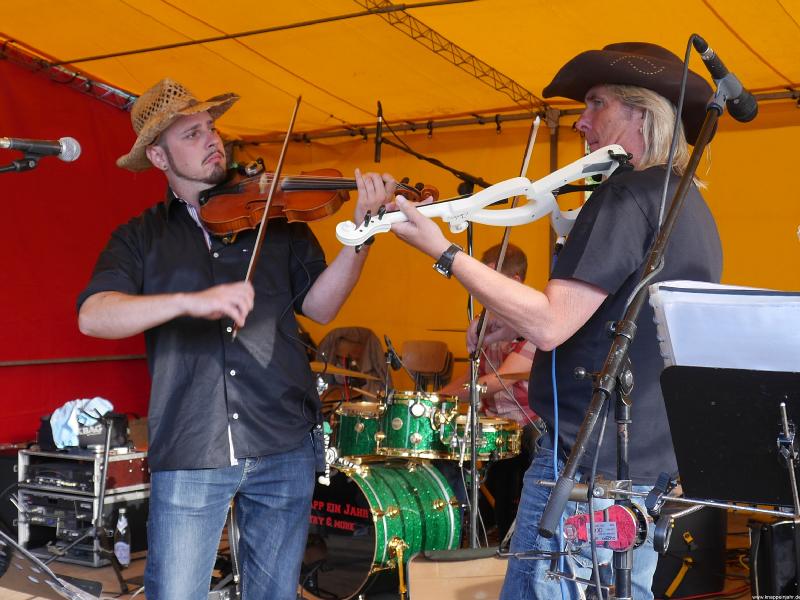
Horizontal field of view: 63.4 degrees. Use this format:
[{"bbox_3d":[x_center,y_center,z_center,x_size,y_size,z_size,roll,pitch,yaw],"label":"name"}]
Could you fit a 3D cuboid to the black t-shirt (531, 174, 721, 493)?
[{"bbox_3d":[0.482,0.053,1.390,0.360,0.670,0.480,0,0,21],"label":"black t-shirt"}]

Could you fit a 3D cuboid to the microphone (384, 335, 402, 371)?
[{"bbox_3d":[-0.035,0.231,2.850,0.045,0.160,0.045,-17,9,17],"label":"microphone"}]

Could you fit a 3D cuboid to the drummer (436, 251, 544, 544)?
[{"bbox_3d":[0.469,0.440,3.080,0.660,1.400,0.540,0,0,-41],"label":"drummer"}]

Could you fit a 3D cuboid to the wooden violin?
[{"bbox_3d":[-0.194,-0.264,1.595,0.600,0.210,0.090,-1,-42,4],"label":"wooden violin"}]

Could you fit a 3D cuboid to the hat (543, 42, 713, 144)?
[{"bbox_3d":[0.477,-0.435,1.370,0.335,0.155,0.290,16,3,16],"label":"hat"}]

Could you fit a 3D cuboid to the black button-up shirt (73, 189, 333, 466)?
[{"bbox_3d":[-0.507,0.073,1.660,0.560,0.700,0.320,0,0,-25],"label":"black button-up shirt"}]

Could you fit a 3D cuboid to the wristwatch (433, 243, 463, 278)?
[{"bbox_3d":[0.097,-0.079,1.275,0.042,0.062,0.065,34,0,13],"label":"wristwatch"}]

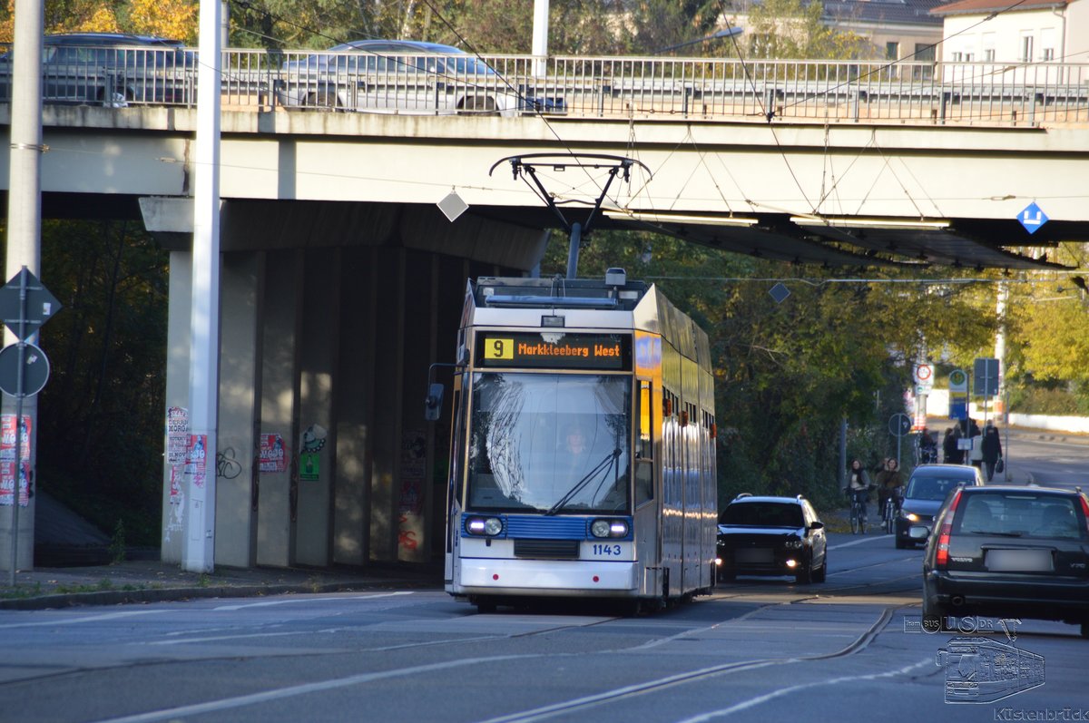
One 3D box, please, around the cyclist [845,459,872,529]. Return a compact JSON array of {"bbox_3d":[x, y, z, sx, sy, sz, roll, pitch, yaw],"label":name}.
[{"bbox_3d":[7.043,3.033,203.000,0.600,1.680,1.720,1,-1,7],"label":"cyclist"}]

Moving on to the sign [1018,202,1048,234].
[{"bbox_3d":[6.362,-1.867,118.000,0.430,0.430,0.030,3,-1,3],"label":"sign"}]

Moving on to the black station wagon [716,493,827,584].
[{"bbox_3d":[3.893,3.132,160.000,1.850,1.570,4.600,1,-1,6],"label":"black station wagon"}]

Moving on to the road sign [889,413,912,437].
[{"bbox_3d":[9.228,1.654,235.000,0.600,0.600,0.050,1,-1,6],"label":"road sign"}]

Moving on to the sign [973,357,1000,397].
[{"bbox_3d":[14.405,0.514,295.000,0.800,1.180,0.050,1,-1,8],"label":"sign"}]

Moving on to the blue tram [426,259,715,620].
[{"bbox_3d":[0.630,1.090,105.700,2.230,3.430,27.800,1,-1,2],"label":"blue tram"}]

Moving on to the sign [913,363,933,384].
[{"bbox_3d":[13.734,0.460,328.000,0.800,0.800,0.050,1,-1,-19],"label":"sign"}]

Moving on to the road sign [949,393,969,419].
[{"bbox_3d":[11.500,1.256,252.000,0.470,0.720,0.050,1,-1,3],"label":"road sign"}]

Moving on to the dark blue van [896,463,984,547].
[{"bbox_3d":[8.408,3.068,191.500,1.800,1.800,4.400,1,-1,5],"label":"dark blue van"}]

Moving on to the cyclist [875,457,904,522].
[{"bbox_3d":[7.658,2.977,200.500,0.640,1.680,1.720,1,-1,6],"label":"cyclist"}]

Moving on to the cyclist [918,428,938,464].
[{"bbox_3d":[10.478,2.657,248.000,0.550,1.650,0.550,2,-1,-37],"label":"cyclist"}]

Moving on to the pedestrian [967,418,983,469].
[{"bbox_3d":[11.985,2.460,252.000,0.520,1.720,0.380,1,-1,6],"label":"pedestrian"}]

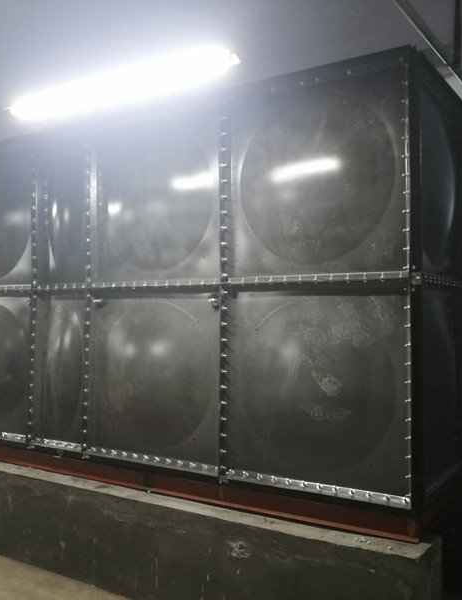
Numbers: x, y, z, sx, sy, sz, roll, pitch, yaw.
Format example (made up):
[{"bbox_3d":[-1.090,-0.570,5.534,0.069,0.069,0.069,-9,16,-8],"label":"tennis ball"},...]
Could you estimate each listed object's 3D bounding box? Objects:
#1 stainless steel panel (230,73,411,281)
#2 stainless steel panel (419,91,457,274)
[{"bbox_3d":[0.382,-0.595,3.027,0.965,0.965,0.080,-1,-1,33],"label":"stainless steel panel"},{"bbox_3d":[1.085,-0.596,3.196,0.080,0.990,0.990,-1,-1,33],"label":"stainless steel panel"}]

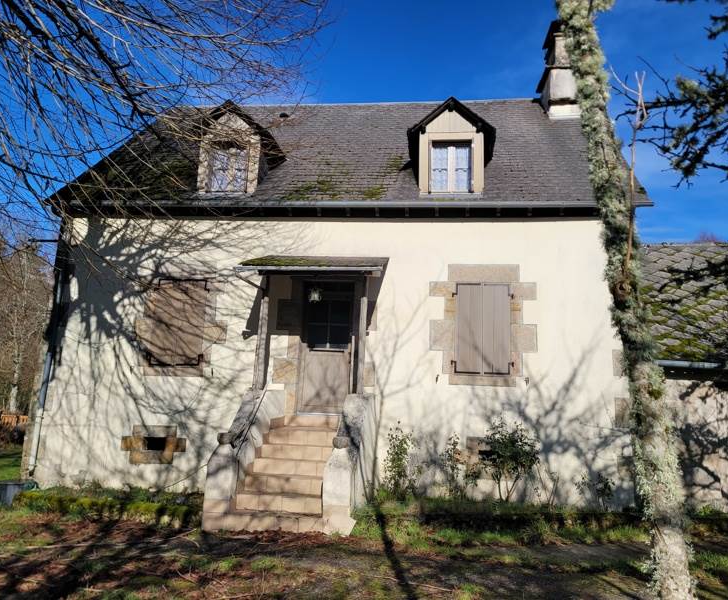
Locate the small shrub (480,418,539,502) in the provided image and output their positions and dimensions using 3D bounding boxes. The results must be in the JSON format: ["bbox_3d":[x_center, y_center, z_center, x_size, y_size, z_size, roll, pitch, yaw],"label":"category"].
[{"bbox_3d":[1.959,2.188,8.129,0.740,1.093,0.700,1,-12,6],"label":"small shrub"}]

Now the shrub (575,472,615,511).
[{"bbox_3d":[3.041,2.539,8.004,0.485,0.480,0.450,1,-12,6],"label":"shrub"}]

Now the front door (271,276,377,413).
[{"bbox_3d":[-0.614,0.711,9.231,1.538,2.104,0.220,1,-12,6],"label":"front door"}]

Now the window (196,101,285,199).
[{"bbox_3d":[-2.222,-2.427,10.636,1.300,1.622,1.400,1,-11,6],"label":"window"}]

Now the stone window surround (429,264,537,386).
[{"bbox_3d":[1.783,0.379,9.079,1.594,1.853,0.220,1,-12,6],"label":"stone window surround"}]

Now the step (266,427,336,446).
[{"bbox_3d":[-0.820,1.985,8.655,1.073,0.177,0.332,1,-11,6],"label":"step"}]

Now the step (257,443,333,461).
[{"bbox_3d":[-0.847,1.986,7.817,1.060,0.183,0.320,1,-12,6],"label":"step"}]

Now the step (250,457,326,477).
[{"bbox_3d":[-0.900,2.210,7.941,1.073,0.177,0.332,1,-11,6],"label":"step"}]

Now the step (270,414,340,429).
[{"bbox_3d":[-0.839,1.781,8.785,1.024,0.191,0.380,1,-12,6],"label":"step"}]

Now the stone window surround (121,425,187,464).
[{"bbox_3d":[-3.332,2.310,9.593,1.083,0.601,0.150,1,-11,6],"label":"stone window surround"}]

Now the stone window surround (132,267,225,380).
[{"bbox_3d":[-2.997,0.381,9.924,1.558,1.758,0.150,1,-11,6],"label":"stone window surround"}]

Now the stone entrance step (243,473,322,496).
[{"bbox_3d":[-0.941,2.323,7.584,1.073,0.177,0.332,1,-11,6],"label":"stone entrance step"}]

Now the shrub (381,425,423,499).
[{"bbox_3d":[0.522,2.255,8.351,0.551,1.055,0.500,1,-12,6],"label":"shrub"}]

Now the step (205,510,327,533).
[{"bbox_3d":[-1.065,2.535,6.892,1.436,0.159,0.342,1,-11,6],"label":"step"}]

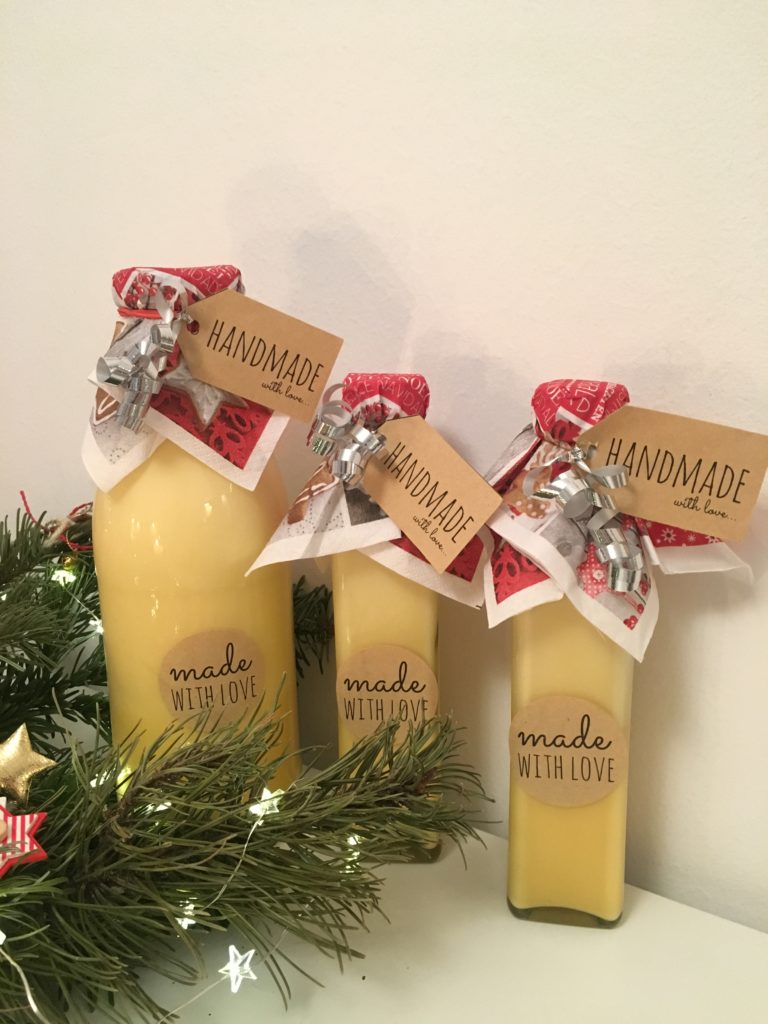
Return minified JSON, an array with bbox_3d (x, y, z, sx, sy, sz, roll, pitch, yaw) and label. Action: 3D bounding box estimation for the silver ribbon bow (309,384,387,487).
[{"bbox_3d":[-0.015,-0.031,0.344,0.032,0.040,0.028,1,12,8],"label":"silver ribbon bow"}]

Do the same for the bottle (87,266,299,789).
[{"bbox_3d":[-0.084,0.028,0.387,0.090,0.263,0.090,-4,12,-12],"label":"bottle"}]

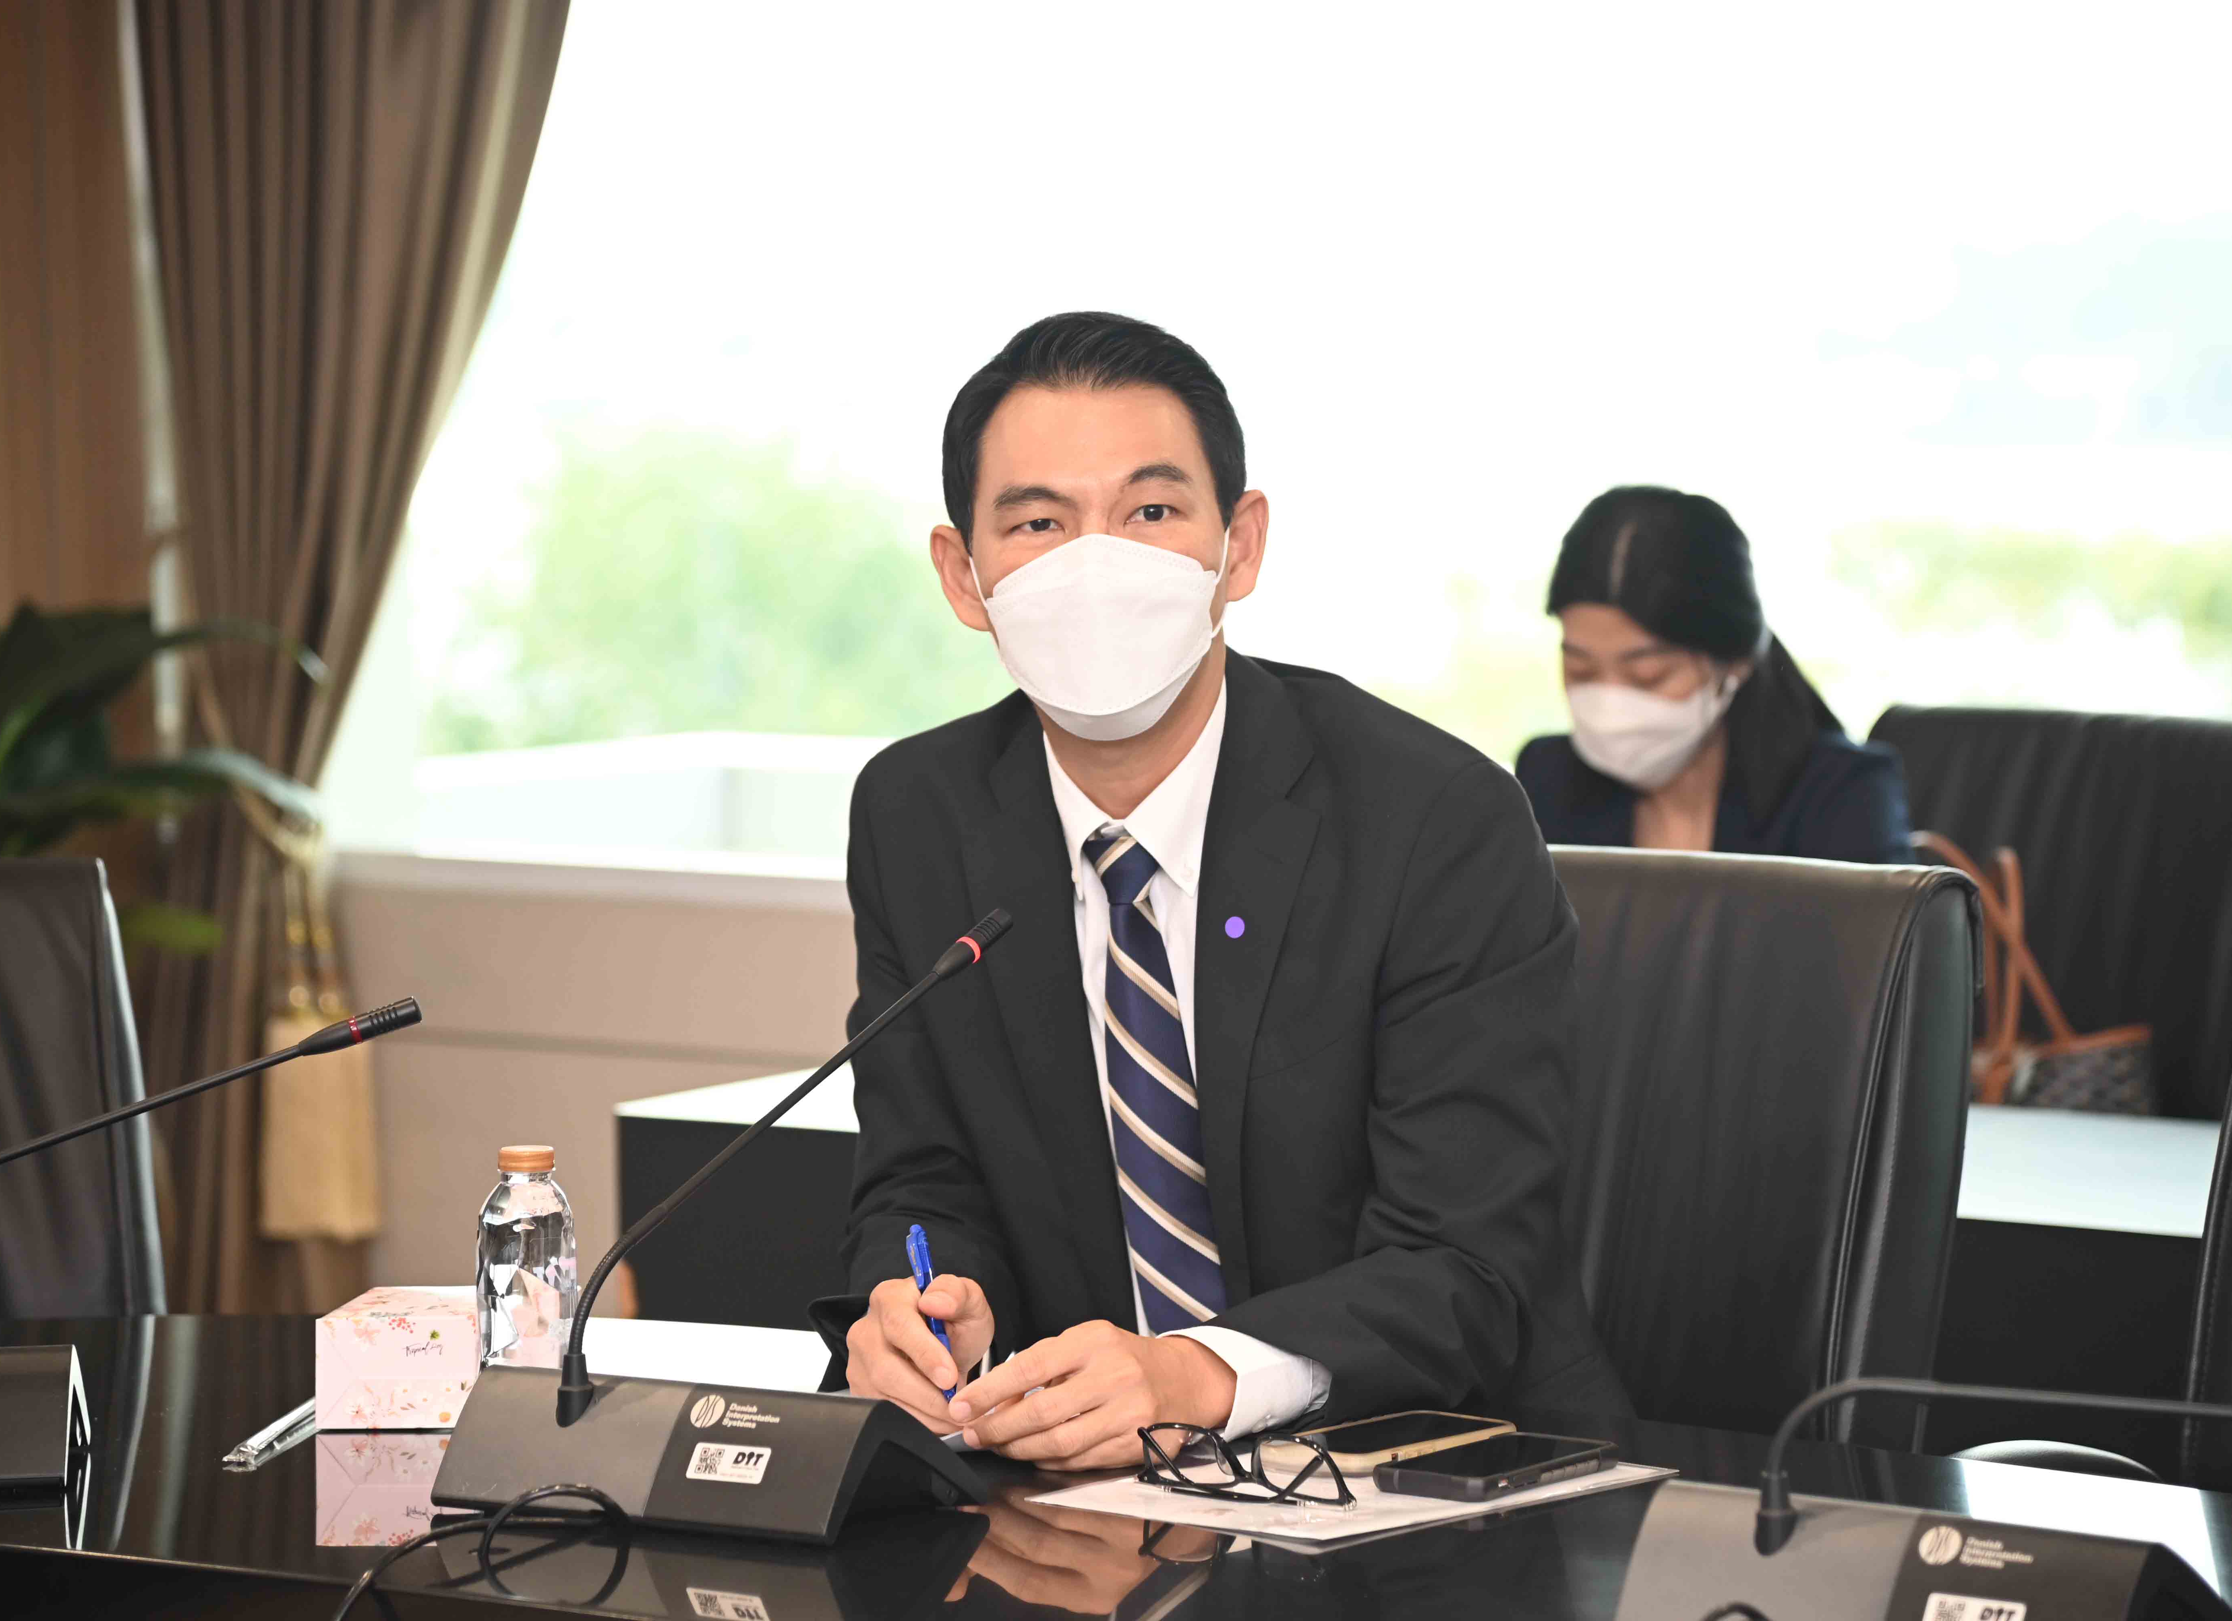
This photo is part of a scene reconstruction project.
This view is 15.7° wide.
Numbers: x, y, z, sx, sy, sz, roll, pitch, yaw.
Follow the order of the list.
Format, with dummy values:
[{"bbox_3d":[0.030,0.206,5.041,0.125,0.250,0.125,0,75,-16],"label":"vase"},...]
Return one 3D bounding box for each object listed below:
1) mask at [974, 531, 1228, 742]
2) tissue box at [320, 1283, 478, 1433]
[{"bbox_3d":[-0.009,-0.100,4.650,0.138,0.118,0.085,-3,-1,0],"label":"mask"},{"bbox_3d":[-0.384,0.310,4.571,0.117,0.061,0.122,0,5,3],"label":"tissue box"}]

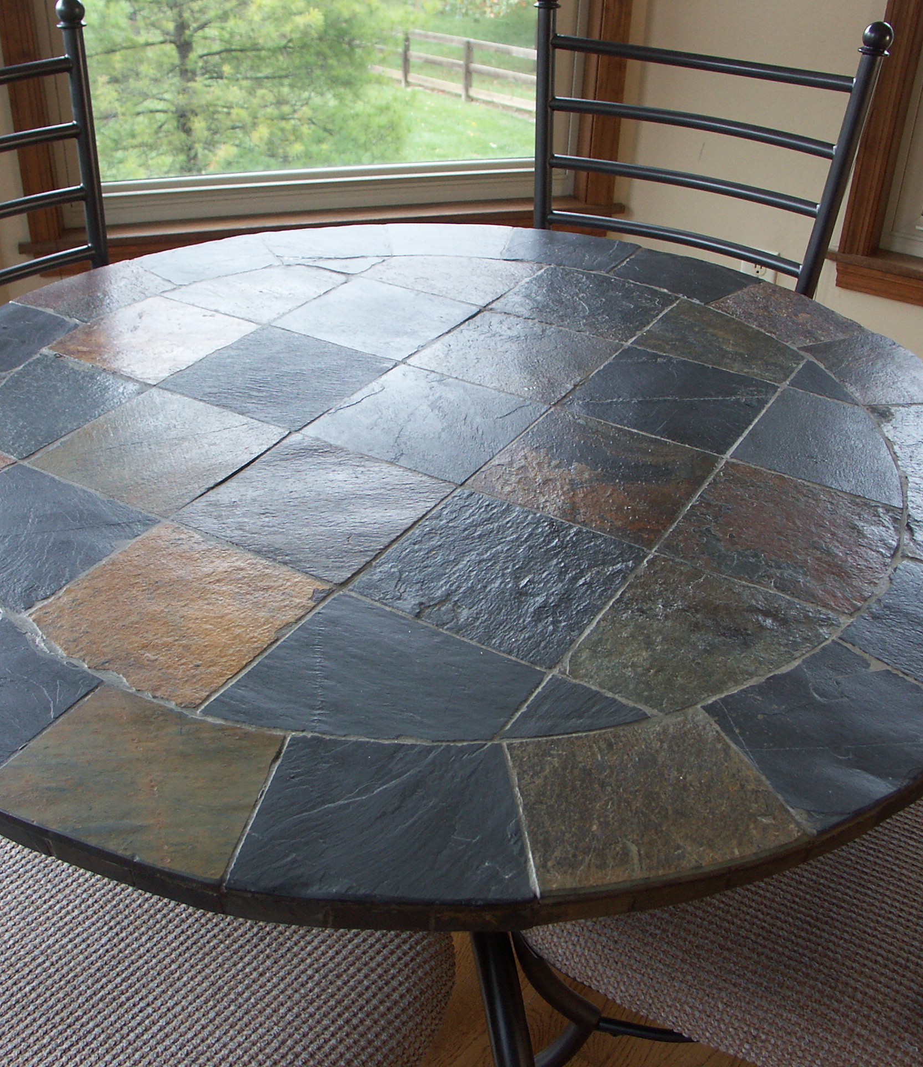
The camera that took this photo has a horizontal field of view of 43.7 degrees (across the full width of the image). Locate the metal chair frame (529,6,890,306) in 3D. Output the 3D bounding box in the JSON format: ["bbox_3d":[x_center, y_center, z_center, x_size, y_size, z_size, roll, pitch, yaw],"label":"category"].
[{"bbox_3d":[0.240,-0.218,1.780,0.510,1.075,0.550,18,37,22],"label":"metal chair frame"}]

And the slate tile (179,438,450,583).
[{"bbox_3d":[-0.139,-0.025,1.101,0.192,0.012,0.194,19,38,23],"label":"slate tile"}]

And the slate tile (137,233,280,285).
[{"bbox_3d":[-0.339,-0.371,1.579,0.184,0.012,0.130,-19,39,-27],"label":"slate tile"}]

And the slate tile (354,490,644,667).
[{"bbox_3d":[0.035,0.037,0.999,0.190,0.012,0.188,20,38,24],"label":"slate tile"}]

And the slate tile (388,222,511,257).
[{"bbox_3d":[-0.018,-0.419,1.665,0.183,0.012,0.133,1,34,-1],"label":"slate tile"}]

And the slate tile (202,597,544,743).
[{"bbox_3d":[-0.056,0.115,0.804,0.187,0.011,0.156,20,38,24],"label":"slate tile"}]

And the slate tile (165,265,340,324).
[{"bbox_3d":[-0.244,-0.293,1.388,0.148,0.011,0.162,20,38,24],"label":"slate tile"}]

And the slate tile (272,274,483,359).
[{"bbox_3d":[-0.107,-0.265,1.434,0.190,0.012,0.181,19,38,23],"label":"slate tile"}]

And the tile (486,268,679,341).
[{"bbox_3d":[0.149,-0.272,1.377,0.173,0.011,0.181,20,38,24],"label":"tile"}]

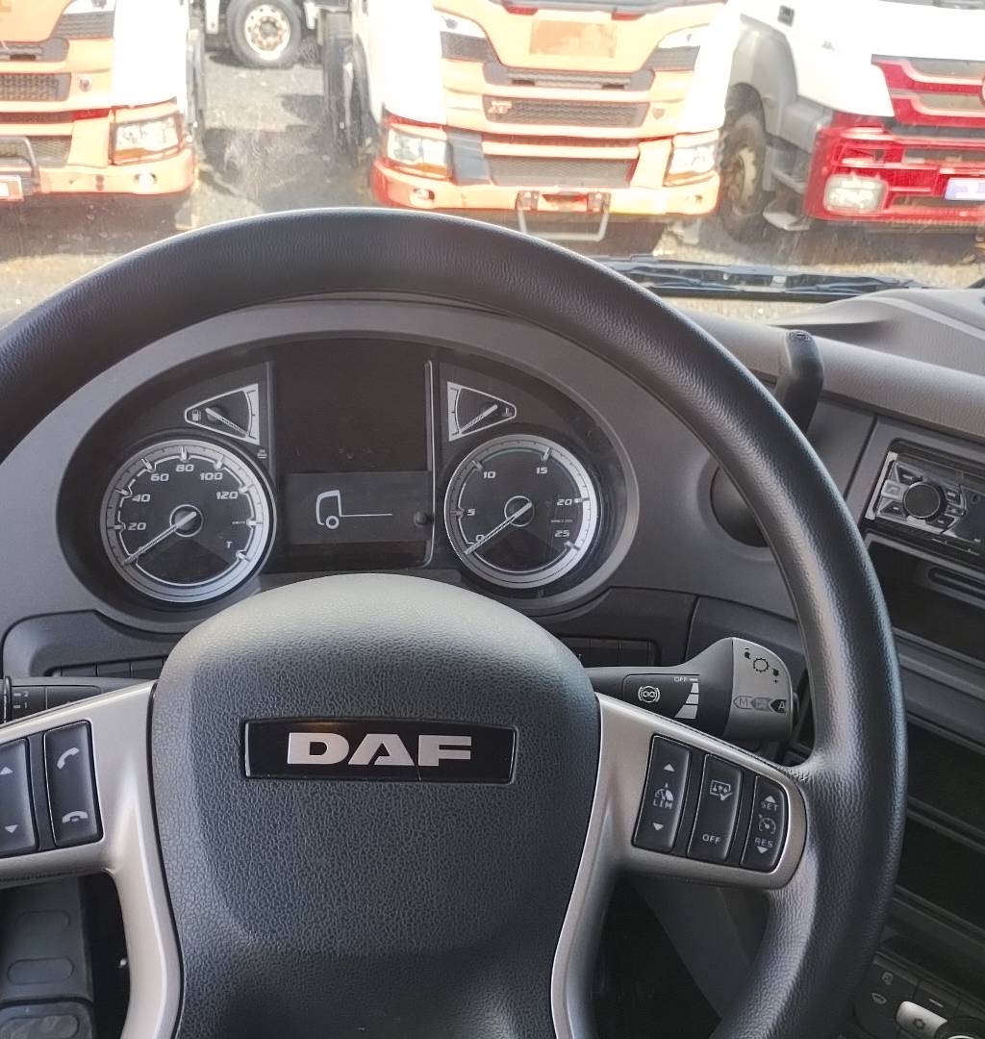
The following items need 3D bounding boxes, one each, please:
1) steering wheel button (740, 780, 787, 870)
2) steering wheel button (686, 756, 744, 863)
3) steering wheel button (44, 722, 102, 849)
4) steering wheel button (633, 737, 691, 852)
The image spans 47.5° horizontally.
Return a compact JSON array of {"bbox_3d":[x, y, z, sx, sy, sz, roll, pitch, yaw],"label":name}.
[{"bbox_3d":[0.118,0.133,0.486,0.017,0.008,0.037,16,73,-4],"label":"steering wheel button"},{"bbox_3d":[0.095,0.125,0.485,0.016,0.008,0.042,16,73,-4],"label":"steering wheel button"},{"bbox_3d":[-0.167,0.106,0.449,0.017,0.046,0.008,-9,-13,-11],"label":"steering wheel button"},{"bbox_3d":[0.072,0.118,0.483,0.016,0.008,0.046,15,73,-5],"label":"steering wheel button"}]

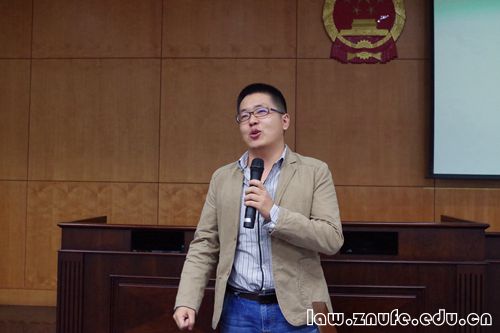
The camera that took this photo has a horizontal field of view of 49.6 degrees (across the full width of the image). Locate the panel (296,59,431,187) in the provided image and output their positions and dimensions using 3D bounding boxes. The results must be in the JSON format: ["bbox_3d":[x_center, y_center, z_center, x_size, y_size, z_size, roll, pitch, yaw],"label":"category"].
[{"bbox_3d":[1.021,-0.395,4.835,1.230,1.138,0.030,1,-2,4],"label":"panel"}]

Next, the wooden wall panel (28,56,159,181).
[{"bbox_3d":[-1.434,-0.430,4.995,1.230,1.138,0.030,1,-2,4],"label":"wooden wall panel"}]

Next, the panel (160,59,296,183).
[{"bbox_3d":[-0.206,-0.412,4.915,1.230,1.138,0.030,1,-2,4],"label":"panel"}]

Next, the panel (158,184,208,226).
[{"bbox_3d":[-0.224,0.652,4.883,1.230,0.991,0.030,1,-2,4],"label":"panel"}]

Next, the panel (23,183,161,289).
[{"bbox_3d":[-1.451,0.634,4.963,1.230,0.991,0.030,1,-2,4],"label":"panel"}]

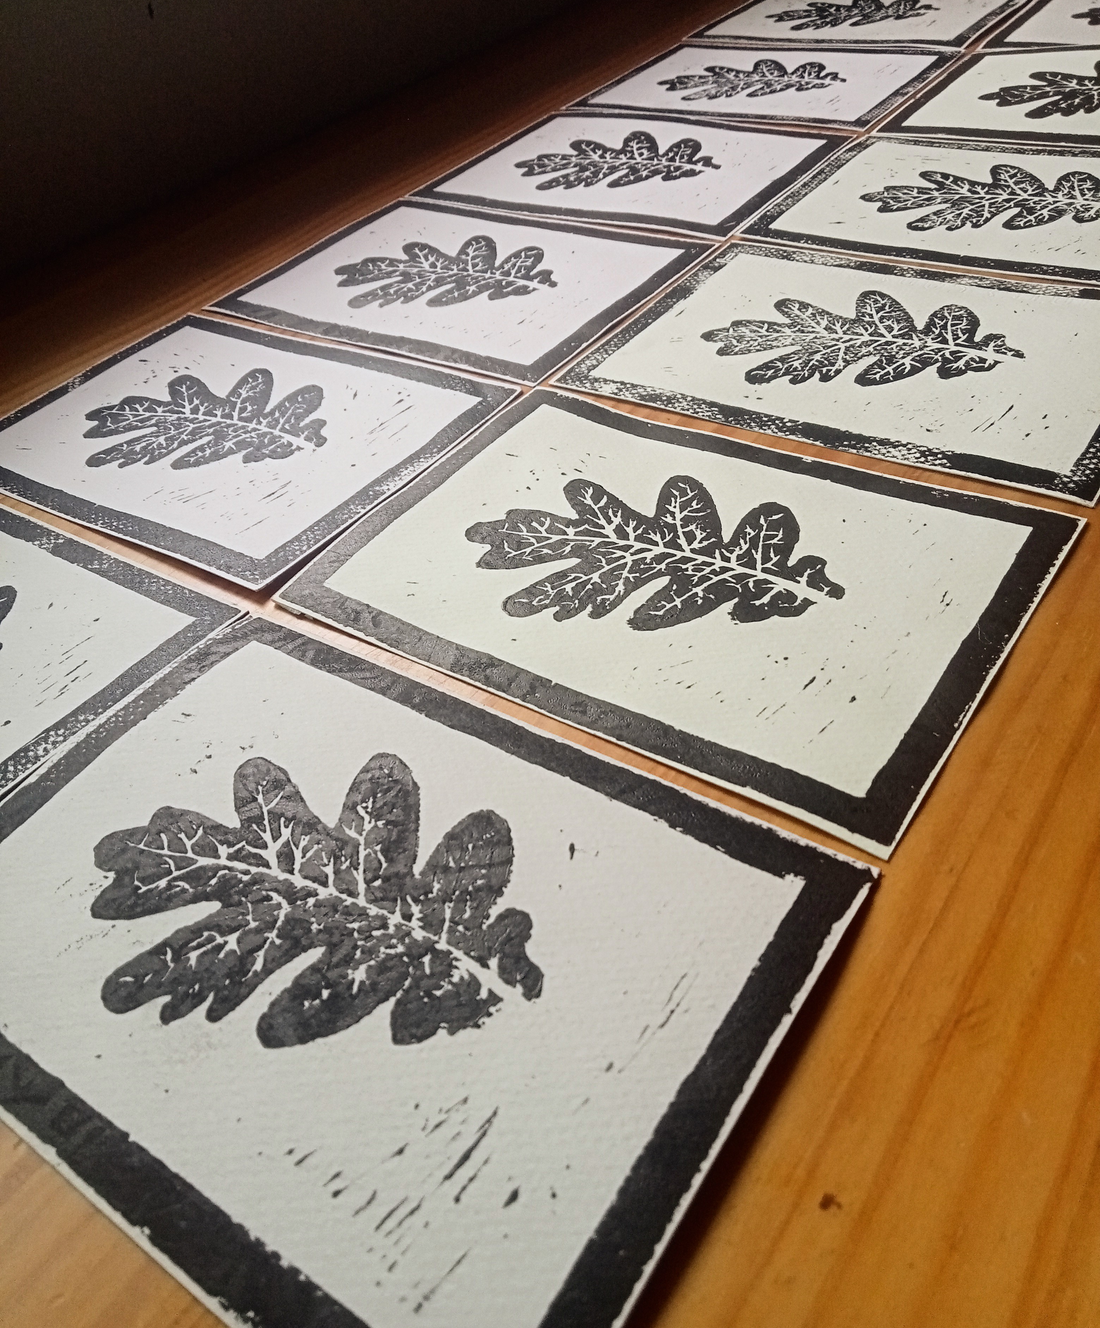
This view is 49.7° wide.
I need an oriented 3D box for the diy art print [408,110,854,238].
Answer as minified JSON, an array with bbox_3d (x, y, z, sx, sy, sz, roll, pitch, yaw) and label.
[{"bbox_3d":[0.043,-0.279,0.661,0.208,0.005,0.150,21,49,31],"label":"diy art print"}]

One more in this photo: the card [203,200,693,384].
[{"bbox_3d":[-0.045,-0.188,0.572,0.208,0.005,0.150,21,49,32],"label":"card"}]

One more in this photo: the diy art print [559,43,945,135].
[{"bbox_3d":[0.134,-0.370,0.749,0.208,0.005,0.150,21,49,31],"label":"diy art print"}]

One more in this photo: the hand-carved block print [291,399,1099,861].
[{"bbox_3d":[0.037,-0.033,0.373,0.208,0.005,0.150,20,48,31],"label":"hand-carved block print"}]

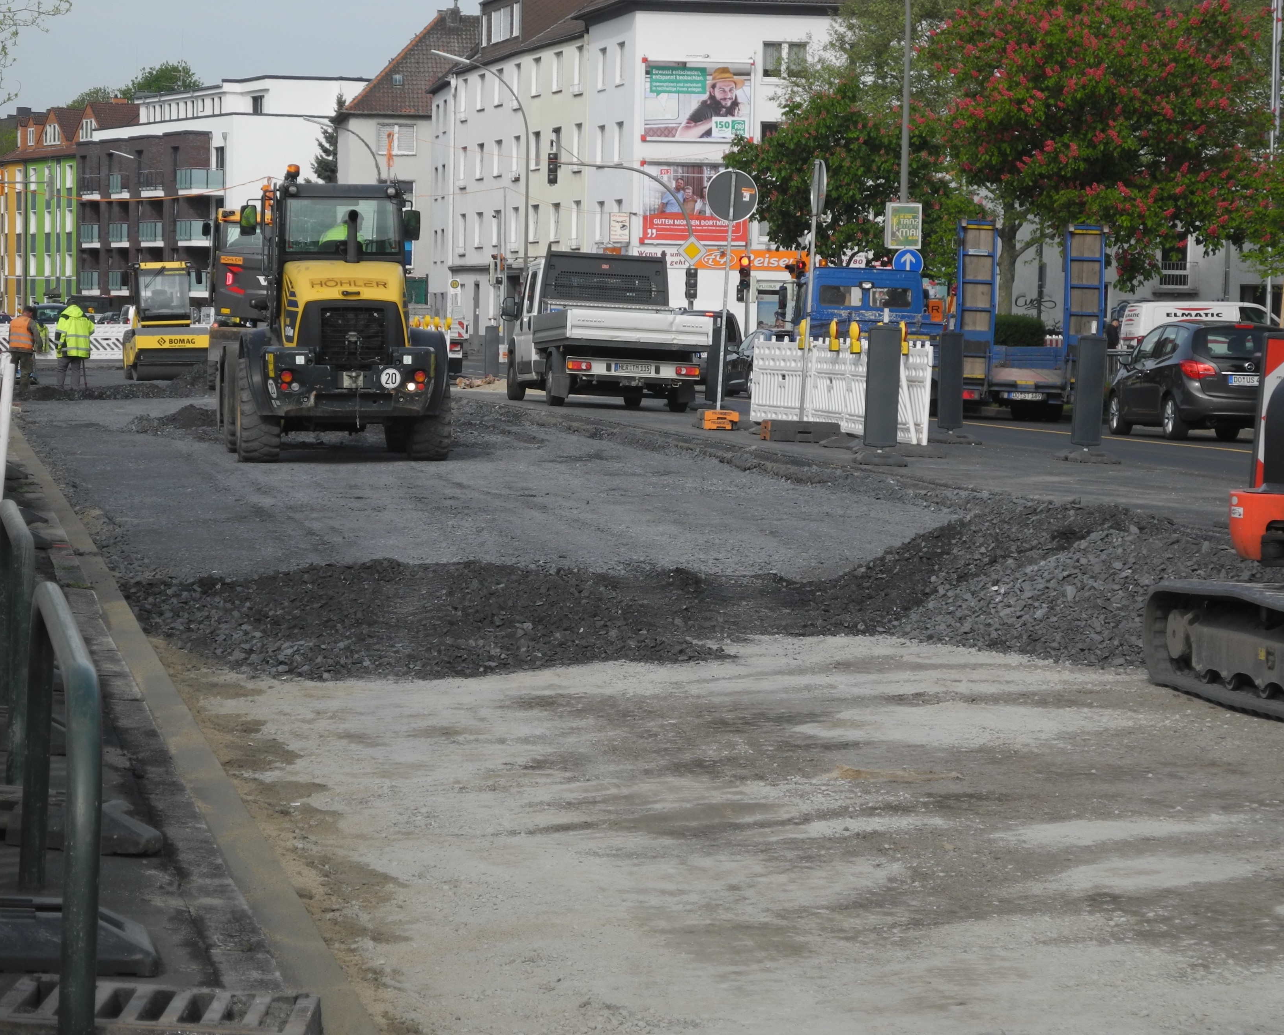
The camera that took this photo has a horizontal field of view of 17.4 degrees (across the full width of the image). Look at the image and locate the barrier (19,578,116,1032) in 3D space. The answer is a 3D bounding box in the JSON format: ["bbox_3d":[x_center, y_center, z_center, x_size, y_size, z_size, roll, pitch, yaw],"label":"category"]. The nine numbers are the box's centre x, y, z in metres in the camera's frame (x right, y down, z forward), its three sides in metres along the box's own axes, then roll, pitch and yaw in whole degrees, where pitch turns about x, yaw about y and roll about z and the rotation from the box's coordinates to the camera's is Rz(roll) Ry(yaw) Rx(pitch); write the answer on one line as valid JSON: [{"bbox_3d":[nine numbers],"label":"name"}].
[{"bbox_3d":[-1.152,0.557,8.205,0.070,0.690,2.670,0,3,-10],"label":"barrier"}]

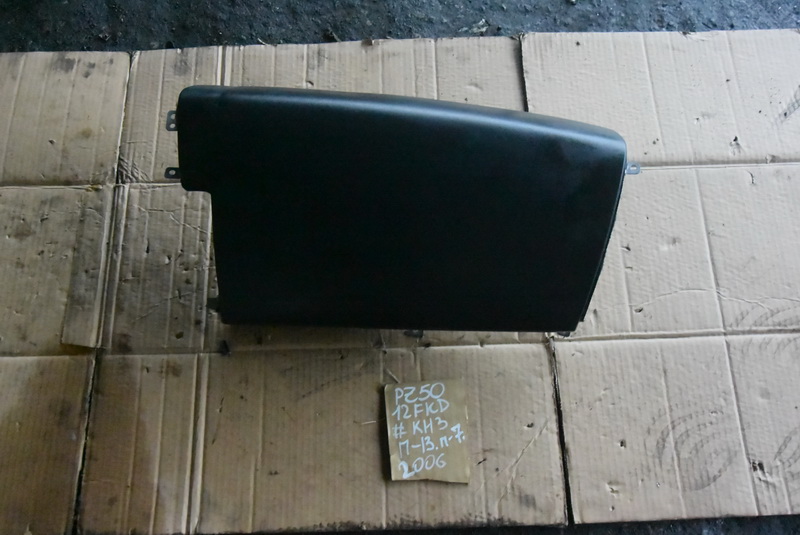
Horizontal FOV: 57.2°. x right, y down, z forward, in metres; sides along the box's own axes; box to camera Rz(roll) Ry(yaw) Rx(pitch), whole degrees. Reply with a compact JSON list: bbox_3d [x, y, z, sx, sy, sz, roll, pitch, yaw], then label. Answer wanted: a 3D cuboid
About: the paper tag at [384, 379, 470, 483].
[{"bbox_3d":[0.031,0.194,0.871,0.097,0.006,0.119,0,71,0],"label":"paper tag"}]

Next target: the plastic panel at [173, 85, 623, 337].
[{"bbox_3d":[-0.002,-0.071,0.909,0.559,0.110,0.303,1,71,0],"label":"plastic panel"}]

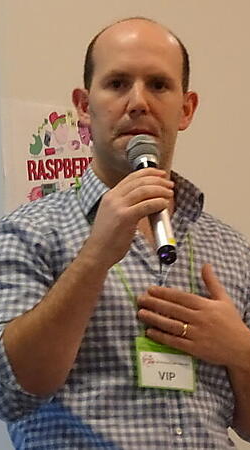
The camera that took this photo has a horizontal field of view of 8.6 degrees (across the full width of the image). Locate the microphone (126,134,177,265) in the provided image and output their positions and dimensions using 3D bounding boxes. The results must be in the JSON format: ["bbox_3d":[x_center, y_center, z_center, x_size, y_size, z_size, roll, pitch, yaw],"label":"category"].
[{"bbox_3d":[0.043,-0.037,2.500,0.051,0.237,0.051,-13,-38,0],"label":"microphone"}]

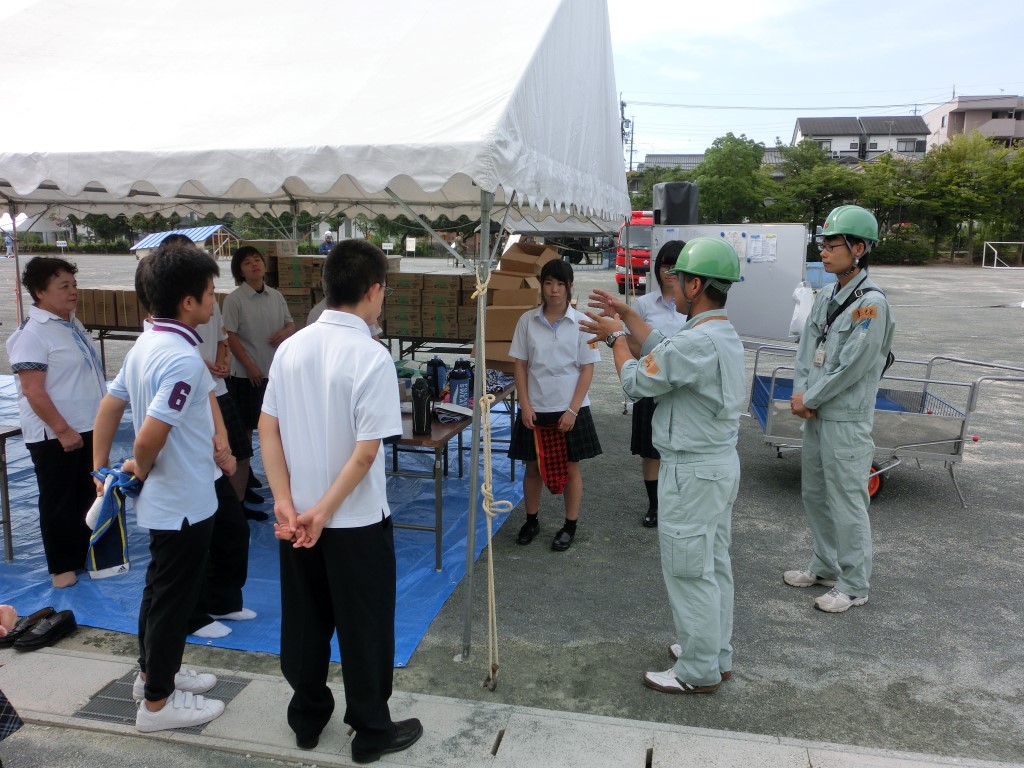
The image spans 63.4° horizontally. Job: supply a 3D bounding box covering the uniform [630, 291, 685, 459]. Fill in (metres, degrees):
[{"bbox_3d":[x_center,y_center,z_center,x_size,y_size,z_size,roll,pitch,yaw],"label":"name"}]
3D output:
[{"bbox_3d":[0.900,-0.053,4.914,0.460,1.005,0.300,2,11,13],"label":"uniform"}]

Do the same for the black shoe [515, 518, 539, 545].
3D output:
[{"bbox_3d":[0.085,0.834,4.804,0.090,0.100,0.240,6,12,27],"label":"black shoe"}]

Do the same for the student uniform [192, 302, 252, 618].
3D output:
[{"bbox_3d":[-1.317,0.375,3.572,0.330,1.360,0.430,1,10,3],"label":"student uniform"}]

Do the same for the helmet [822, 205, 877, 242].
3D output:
[{"bbox_3d":[1.558,-0.742,3.829,0.275,0.170,0.215,-1,11,-4],"label":"helmet"}]

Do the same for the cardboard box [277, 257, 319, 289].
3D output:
[{"bbox_3d":[-2.186,-1.178,8.710,0.372,0.311,0.400,2,10,10],"label":"cardboard box"}]

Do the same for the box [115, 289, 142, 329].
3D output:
[{"bbox_3d":[-4.485,-0.913,9.938,0.296,0.422,0.360,3,10,13],"label":"box"}]

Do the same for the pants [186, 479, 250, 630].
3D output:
[{"bbox_3d":[-1.326,0.630,3.618,0.310,0.860,0.360,1,10,-1],"label":"pants"}]

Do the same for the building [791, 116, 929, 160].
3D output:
[{"bbox_3d":[31.618,-20.261,76.576,11.200,8.400,7.500,1,11,7],"label":"building"}]

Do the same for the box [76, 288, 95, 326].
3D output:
[{"bbox_3d":[-4.614,-0.860,9.178,0.246,0.398,0.360,2,10,10],"label":"box"}]

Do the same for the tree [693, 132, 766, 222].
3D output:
[{"bbox_3d":[13.330,-11.491,50.758,4.400,7.100,4.300,0,10,0],"label":"tree"}]

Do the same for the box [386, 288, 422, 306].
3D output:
[{"bbox_3d":[-1.130,-0.967,9.116,0.405,0.172,0.370,3,10,13],"label":"box"}]

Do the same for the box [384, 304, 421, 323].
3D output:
[{"bbox_3d":[-1.060,-0.749,8.587,0.379,0.162,0.400,2,10,10],"label":"box"}]

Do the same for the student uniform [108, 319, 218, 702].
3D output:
[{"bbox_3d":[-1.248,0.448,2.954,0.330,1.350,0.470,-6,12,-31],"label":"student uniform"}]

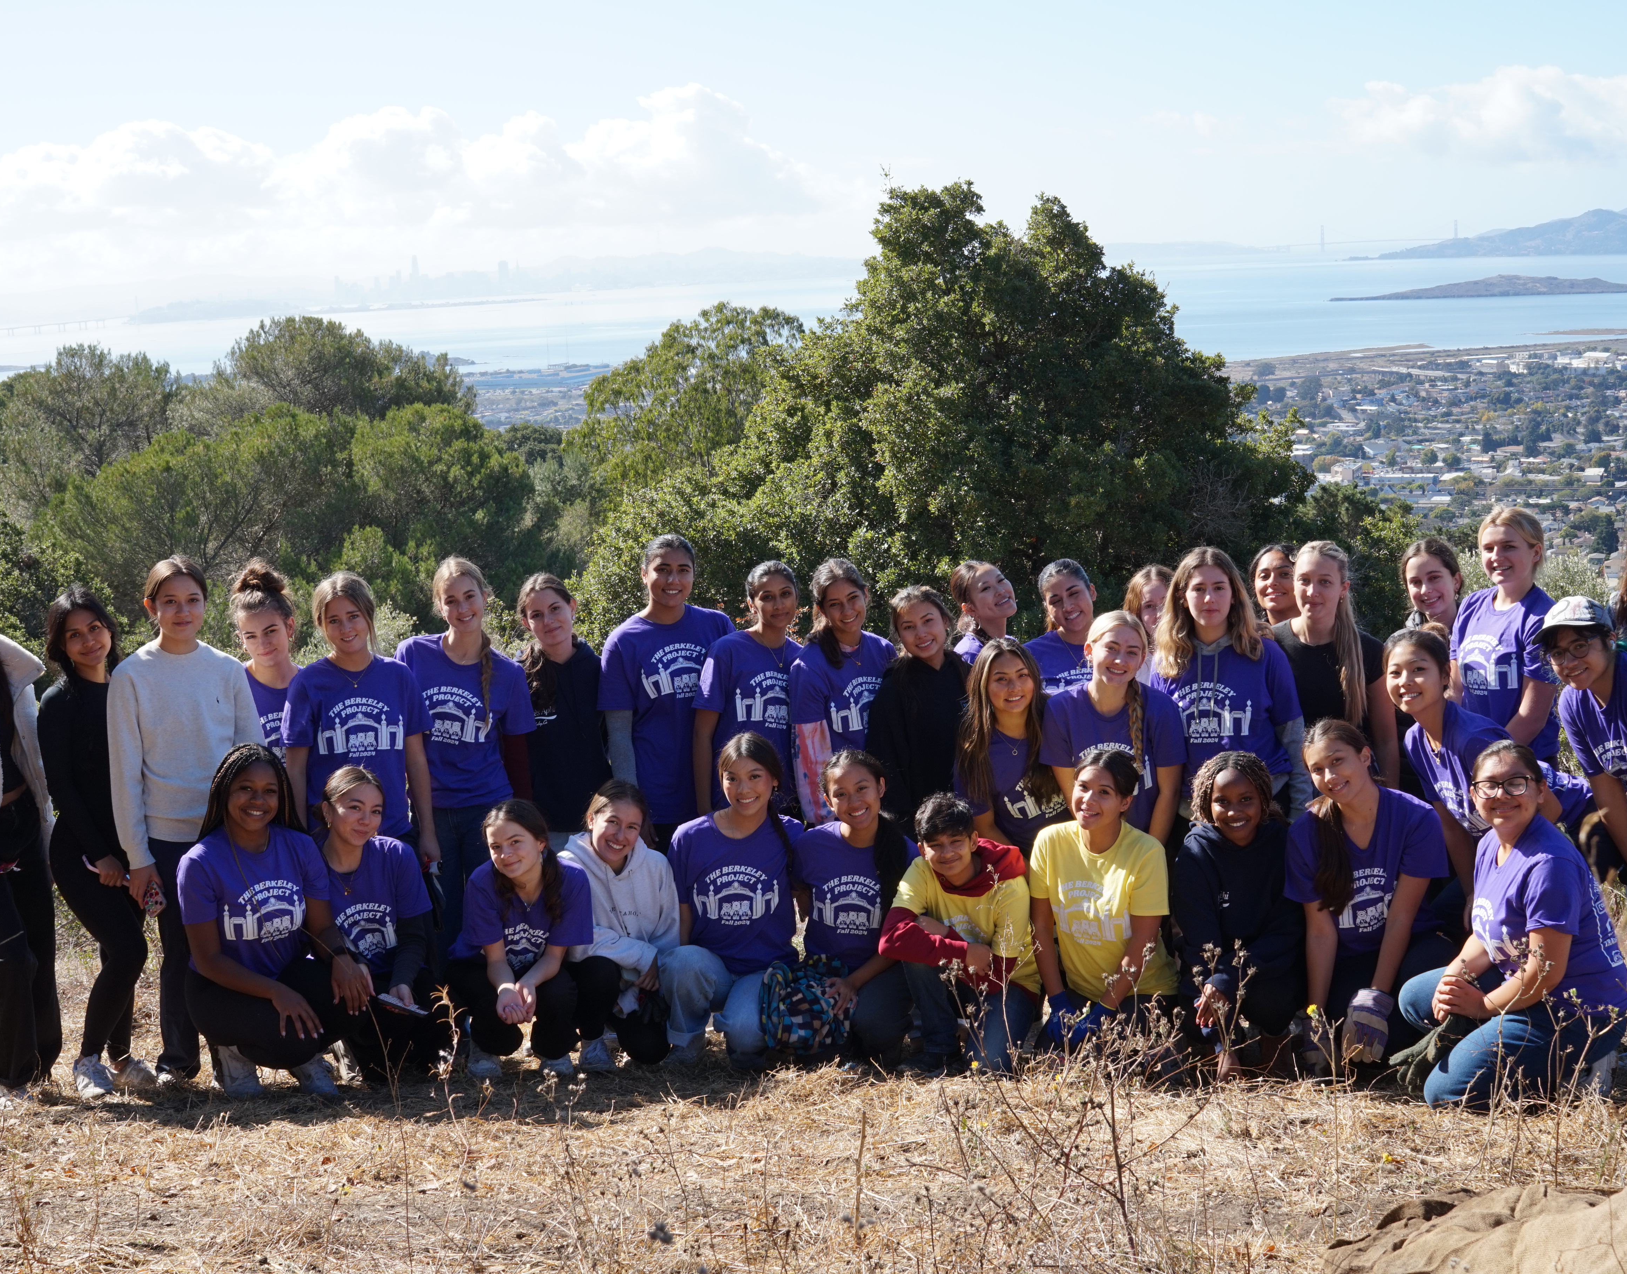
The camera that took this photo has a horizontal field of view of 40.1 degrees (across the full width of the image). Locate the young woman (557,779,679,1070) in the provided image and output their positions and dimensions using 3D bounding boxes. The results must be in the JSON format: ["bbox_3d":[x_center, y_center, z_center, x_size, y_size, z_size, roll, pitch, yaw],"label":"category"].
[{"bbox_3d":[-0.628,0.905,7.070,0.470,0.930,0.620,-3,10,-3],"label":"young woman"}]

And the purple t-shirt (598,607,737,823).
[{"bbox_3d":[-0.465,0.264,7.350,0.490,0.740,0.270,-4,10,-10],"label":"purple t-shirt"}]

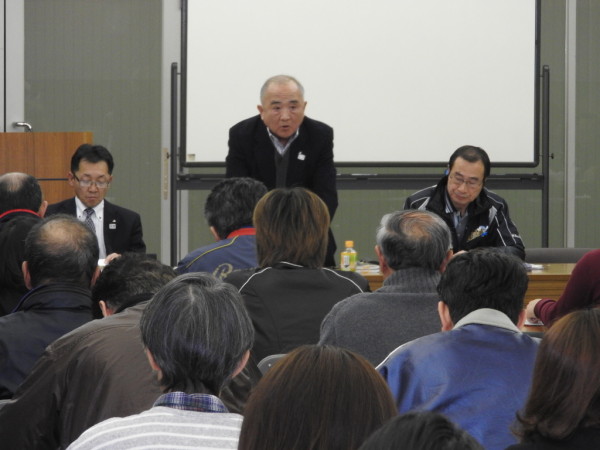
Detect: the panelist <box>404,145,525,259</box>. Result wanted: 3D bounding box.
[{"bbox_3d":[0.659,0.273,12.509,0.500,1.220,0.720,0,3,5],"label":"panelist"}]

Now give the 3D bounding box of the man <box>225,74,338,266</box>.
[{"bbox_3d":[-0.074,0.135,12.550,0.470,1.490,0.580,0,3,-1],"label":"man"}]

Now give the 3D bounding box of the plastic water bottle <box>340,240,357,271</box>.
[{"bbox_3d":[0.193,0.124,12.229,0.062,0.132,0.062,0,3,0],"label":"plastic water bottle"}]

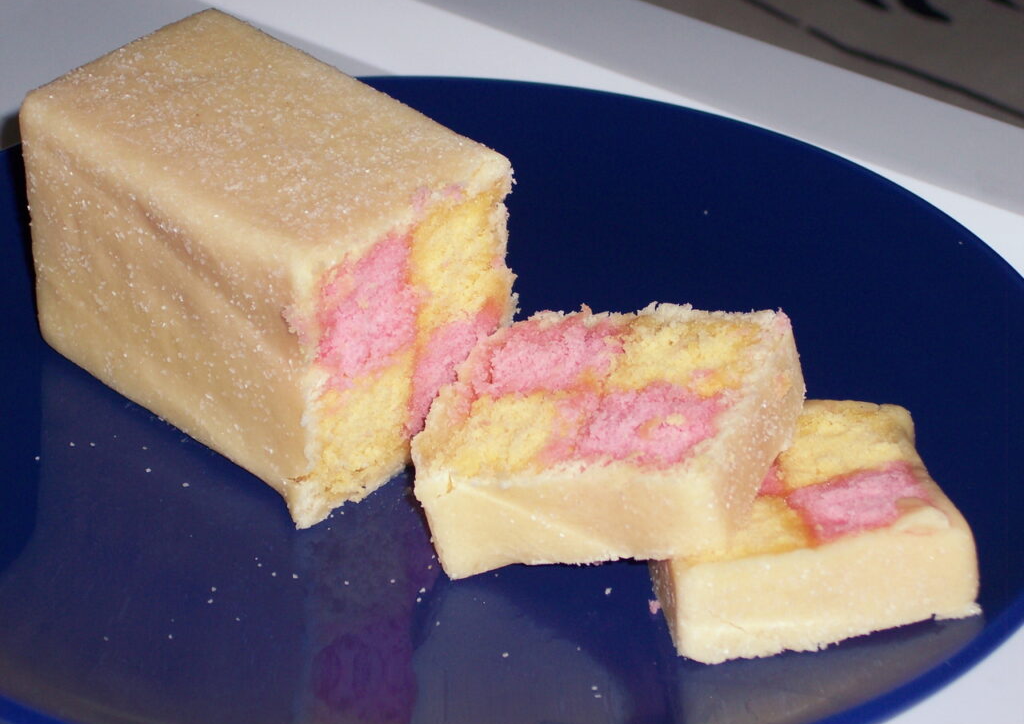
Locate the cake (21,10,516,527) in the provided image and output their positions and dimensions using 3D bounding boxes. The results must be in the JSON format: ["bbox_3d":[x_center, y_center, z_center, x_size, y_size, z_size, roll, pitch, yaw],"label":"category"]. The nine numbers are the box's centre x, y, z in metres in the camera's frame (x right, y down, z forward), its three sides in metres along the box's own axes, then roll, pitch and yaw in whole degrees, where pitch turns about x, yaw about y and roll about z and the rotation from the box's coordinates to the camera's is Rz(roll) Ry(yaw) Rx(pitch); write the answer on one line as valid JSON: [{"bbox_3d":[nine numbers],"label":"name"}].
[{"bbox_3d":[-0.052,-0.021,0.720,0.055,0.062,0.090,-26,41,-36],"label":"cake"}]

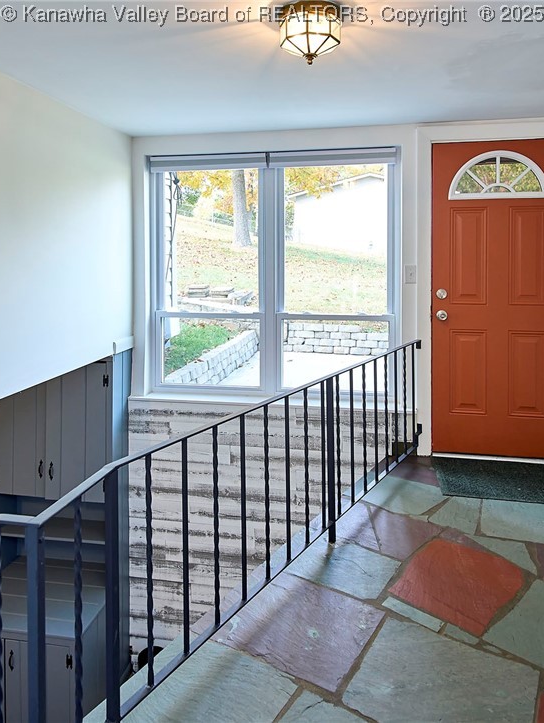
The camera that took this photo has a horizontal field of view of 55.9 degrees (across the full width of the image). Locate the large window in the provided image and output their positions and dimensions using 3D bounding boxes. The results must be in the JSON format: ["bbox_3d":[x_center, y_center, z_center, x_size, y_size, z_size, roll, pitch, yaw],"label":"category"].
[{"bbox_3d":[-0.024,-0.645,3.757,1.830,1.740,0.110,1,3,12],"label":"large window"}]

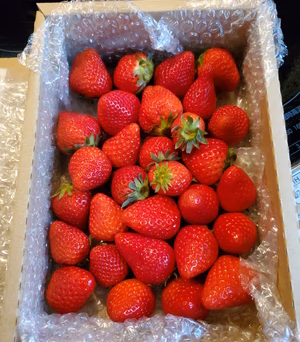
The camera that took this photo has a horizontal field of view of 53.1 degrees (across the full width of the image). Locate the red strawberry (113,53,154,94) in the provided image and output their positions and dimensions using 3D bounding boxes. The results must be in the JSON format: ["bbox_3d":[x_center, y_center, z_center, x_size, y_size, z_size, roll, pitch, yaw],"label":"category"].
[{"bbox_3d":[-0.016,-0.092,0.283,0.041,0.037,0.037,-14,71,31],"label":"red strawberry"}]

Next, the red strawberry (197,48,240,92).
[{"bbox_3d":[0.065,-0.095,0.282,0.045,0.040,0.040,36,78,6],"label":"red strawberry"}]

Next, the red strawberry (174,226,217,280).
[{"bbox_3d":[0.036,0.063,0.233,0.033,0.033,0.042,19,75,7],"label":"red strawberry"}]

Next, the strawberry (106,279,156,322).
[{"bbox_3d":[-0.014,0.099,0.229,0.035,0.035,0.035,0,115,28],"label":"strawberry"}]

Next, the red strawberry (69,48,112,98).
[{"bbox_3d":[-0.066,-0.110,0.335,0.047,0.047,0.055,-7,114,-1],"label":"red strawberry"}]

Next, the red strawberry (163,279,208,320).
[{"bbox_3d":[0.027,0.096,0.228,0.034,0.033,0.033,0,31,-14],"label":"red strawberry"}]

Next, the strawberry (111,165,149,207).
[{"bbox_3d":[-0.017,0.013,0.253,0.035,0.033,0.033,30,76,32],"label":"strawberry"}]

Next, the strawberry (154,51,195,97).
[{"bbox_3d":[0.024,-0.091,0.282,0.037,0.037,0.045,43,108,12],"label":"strawberry"}]

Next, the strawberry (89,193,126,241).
[{"bbox_3d":[-0.042,0.046,0.297,0.038,0.038,0.049,-18,117,-4],"label":"strawberry"}]

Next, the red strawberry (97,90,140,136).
[{"bbox_3d":[-0.028,-0.053,0.270,0.038,0.038,0.041,11,48,5],"label":"red strawberry"}]

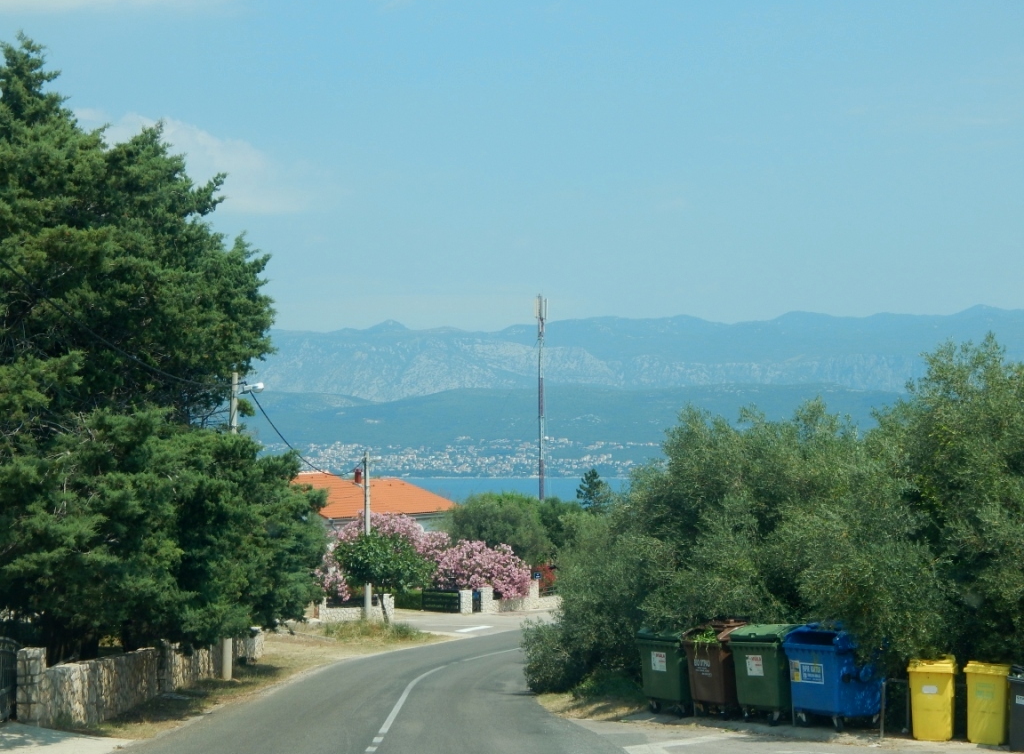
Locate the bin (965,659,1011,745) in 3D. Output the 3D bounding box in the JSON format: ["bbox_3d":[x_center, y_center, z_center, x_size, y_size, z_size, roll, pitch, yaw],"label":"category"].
[{"bbox_3d":[6.470,4.390,24.456,0.610,1.080,0.770,-3,-8,25],"label":"bin"}]

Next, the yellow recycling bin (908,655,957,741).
[{"bbox_3d":[5.787,4.411,24.728,0.610,1.090,0.770,-2,-7,19],"label":"yellow recycling bin"}]

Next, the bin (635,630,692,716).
[{"bbox_3d":[2.901,5.066,31.018,1.080,1.440,1.330,5,-8,-32],"label":"bin"}]

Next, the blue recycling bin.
[{"bbox_3d":[4.901,4.562,27.320,1.080,1.480,1.330,5,-8,-30],"label":"blue recycling bin"}]

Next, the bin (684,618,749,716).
[{"bbox_3d":[3.565,4.880,29.745,1.080,1.480,1.330,4,-8,-27],"label":"bin"}]

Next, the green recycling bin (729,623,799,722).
[{"bbox_3d":[4.216,4.734,28.558,1.080,1.460,1.330,5,-8,-32],"label":"green recycling bin"}]

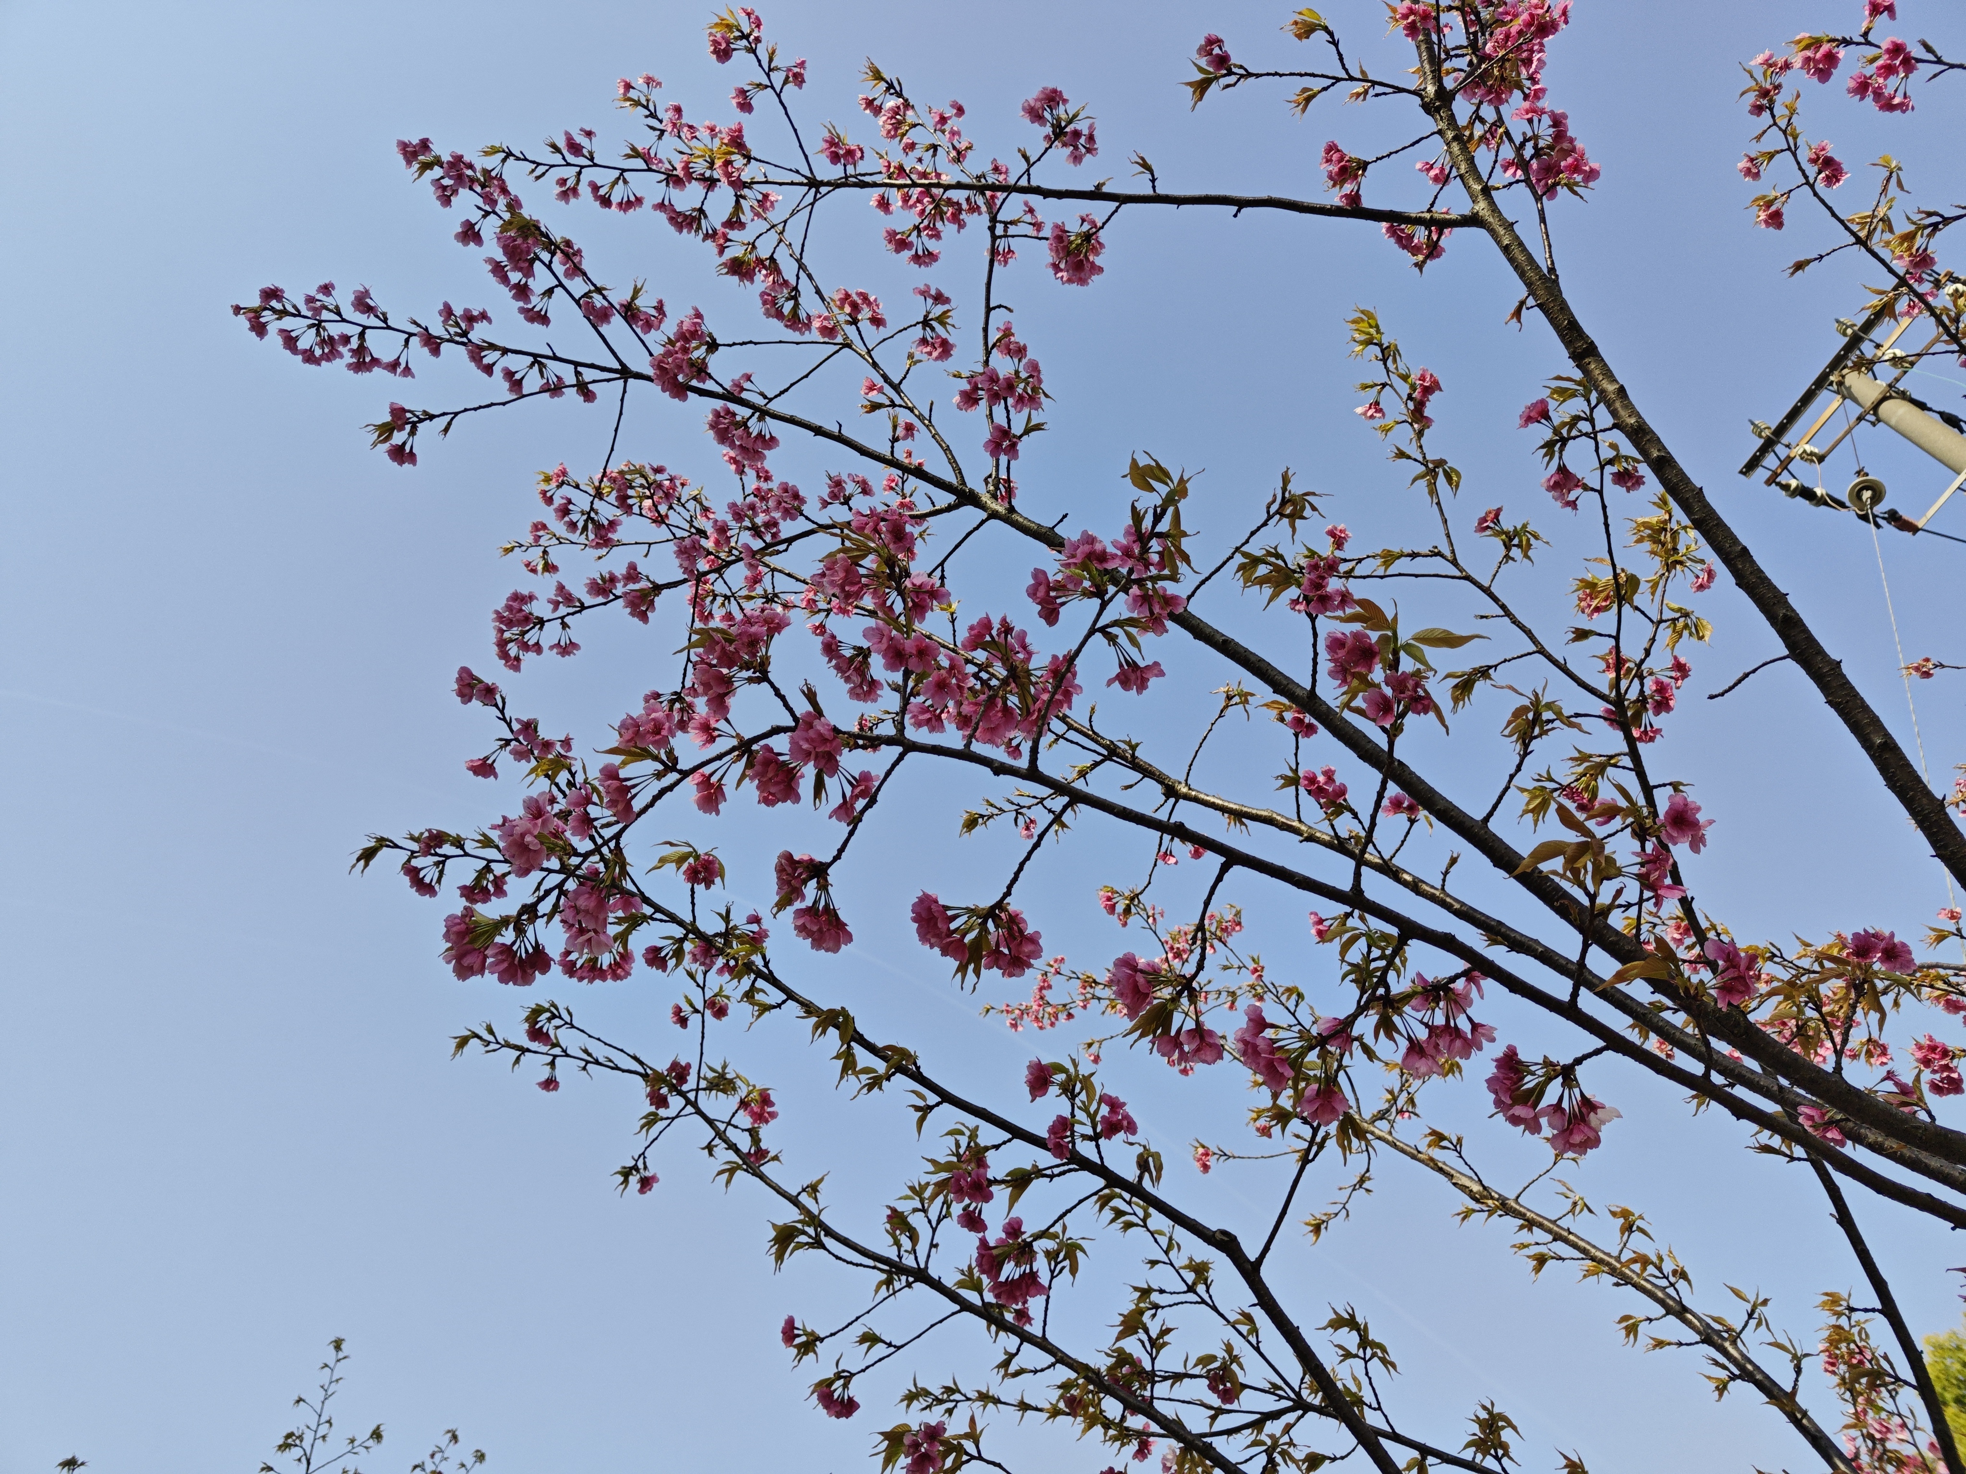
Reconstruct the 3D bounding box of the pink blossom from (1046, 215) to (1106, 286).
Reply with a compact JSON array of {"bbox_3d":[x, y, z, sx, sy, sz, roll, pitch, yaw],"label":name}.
[{"bbox_3d":[0.110,-0.571,1.600,0.068,0.079,0.070,0,-55,0],"label":"pink blossom"}]

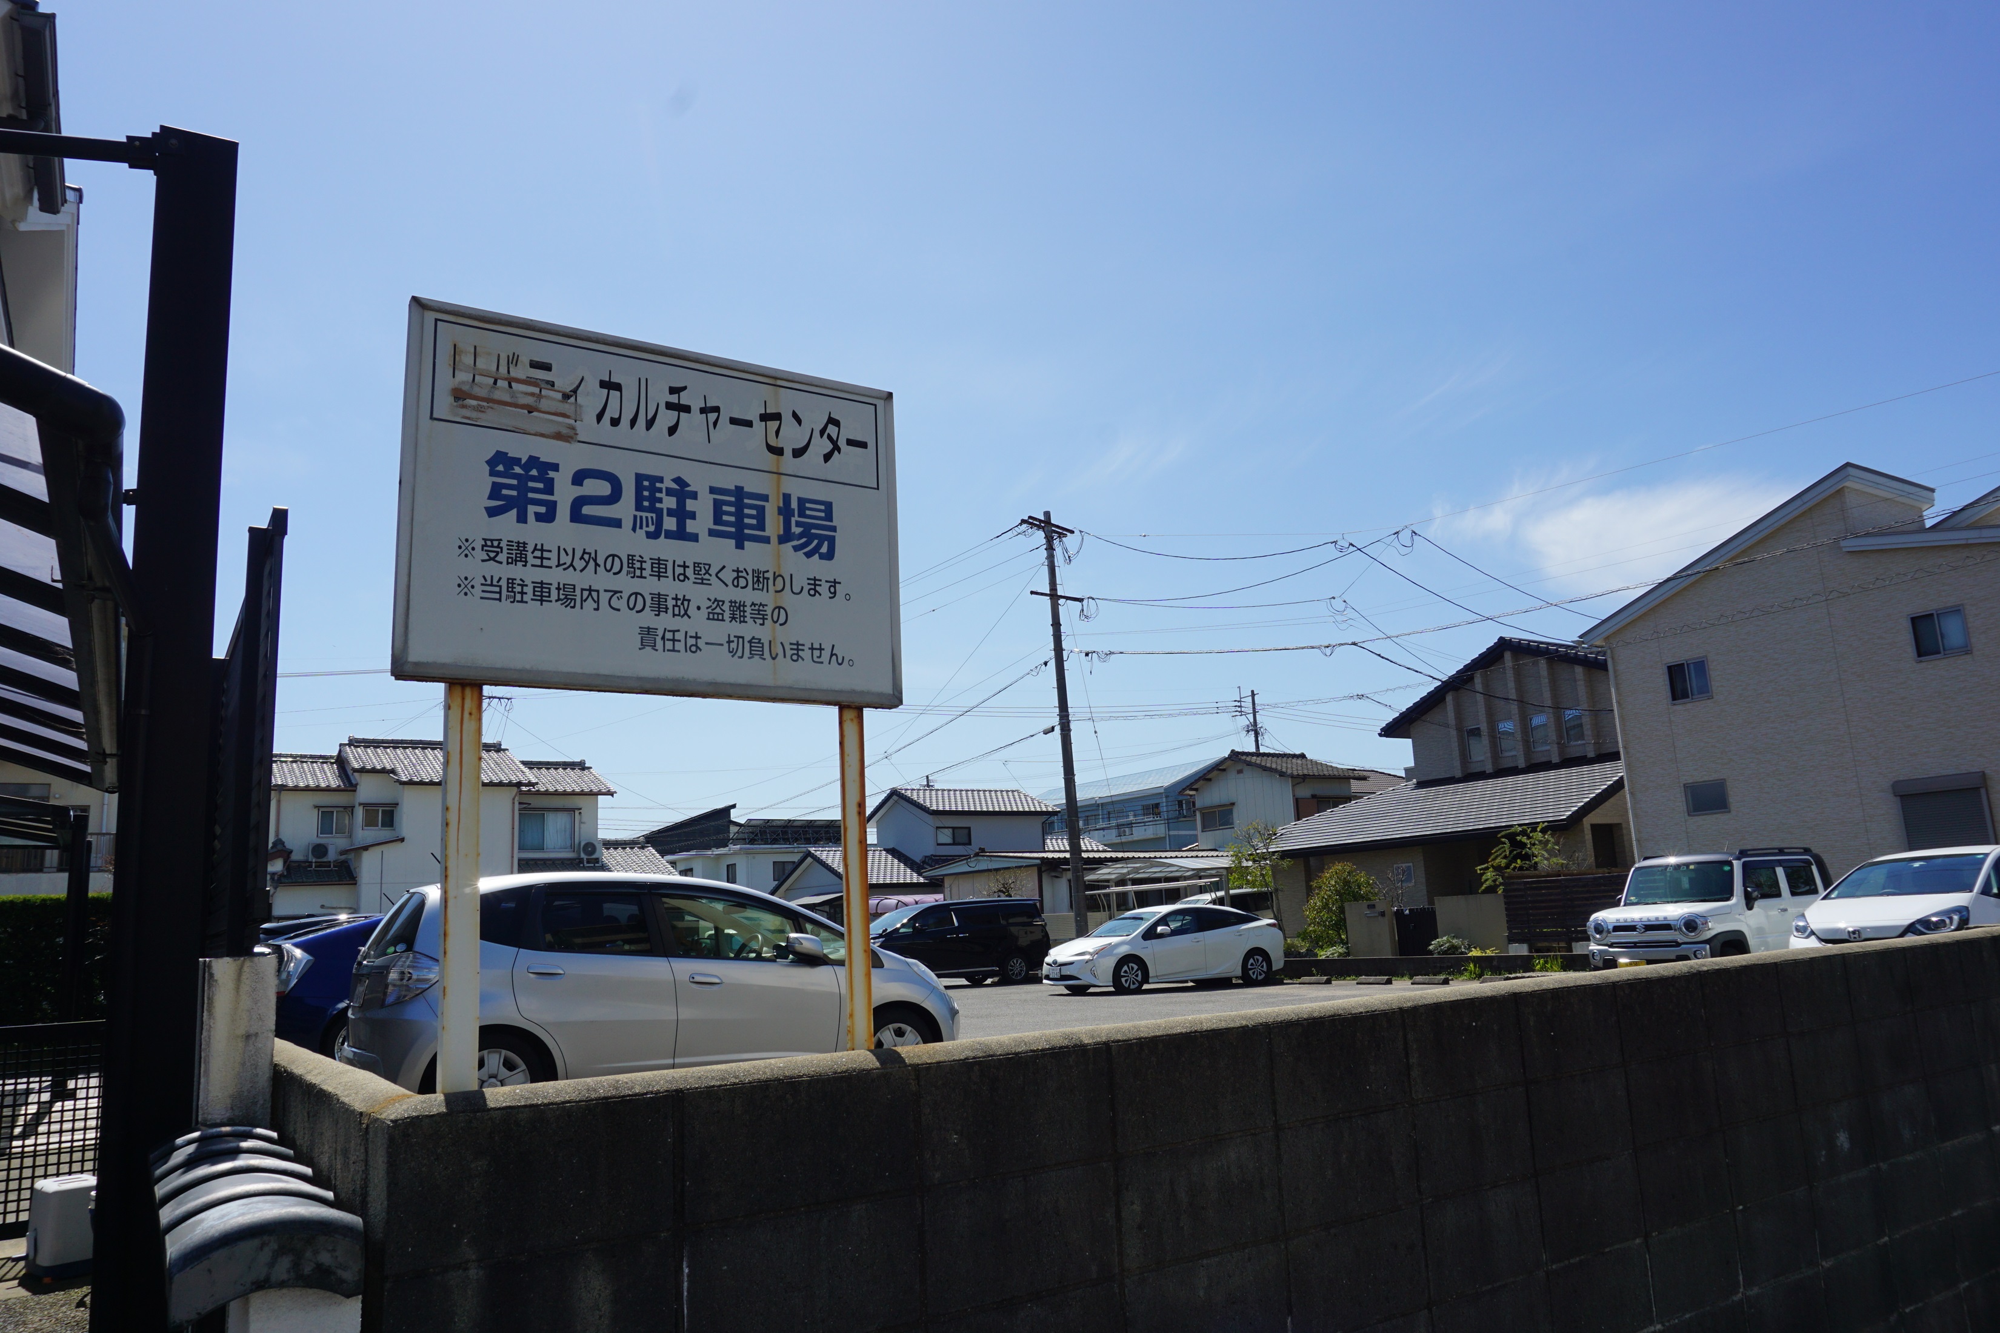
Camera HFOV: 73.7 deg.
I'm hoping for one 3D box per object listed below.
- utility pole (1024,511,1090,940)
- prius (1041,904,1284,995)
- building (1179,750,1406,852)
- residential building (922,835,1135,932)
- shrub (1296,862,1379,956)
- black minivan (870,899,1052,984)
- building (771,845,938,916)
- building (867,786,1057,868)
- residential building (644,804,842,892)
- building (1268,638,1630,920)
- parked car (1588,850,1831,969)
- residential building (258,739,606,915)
[{"bbox_3d":[1.723,1.517,35.296,0.500,11.700,1.800,-13,-15,42],"label":"utility pole"},{"bbox_3d":[2.896,4.938,23.478,4.540,1.470,1.760,3,-12,-29],"label":"prius"},{"bbox_3d":[11.658,7.143,53.307,6.400,7.400,6.400,5,-13,-34],"label":"building"},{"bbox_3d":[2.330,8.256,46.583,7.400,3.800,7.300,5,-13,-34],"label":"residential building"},{"bbox_3d":[6.791,4.934,27.221,1.600,1.950,1.650,5,-13,-34],"label":"shrub"},{"bbox_3d":[-1.305,6.326,30.347,4.930,1.935,1.850,4,-13,-34],"label":"black minivan"},{"bbox_3d":[-5.045,9.391,52.575,5.500,4.400,7.000,5,-13,-34],"label":"building"},{"bbox_3d":[-1.548,8.763,58.516,6.867,6.896,5.933,4,-13,-34],"label":"building"},{"bbox_3d":[-13.370,12.144,74.966,11.800,8.500,8.200,5,-13,-34],"label":"residential building"},{"bbox_3d":[14.711,3.226,36.060,10.400,7.800,9.900,5,-13,-34],"label":"building"},{"bbox_3d":[8.629,3.052,16.024,3.395,1.680,1.475,5,-13,-35],"label":"parked car"},{"bbox_3d":[-18.382,6.257,42.885,10.556,7.866,7.500,4,-13,-34],"label":"residential building"}]

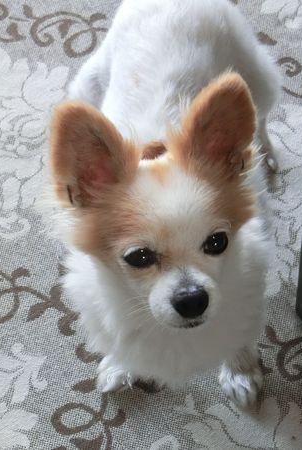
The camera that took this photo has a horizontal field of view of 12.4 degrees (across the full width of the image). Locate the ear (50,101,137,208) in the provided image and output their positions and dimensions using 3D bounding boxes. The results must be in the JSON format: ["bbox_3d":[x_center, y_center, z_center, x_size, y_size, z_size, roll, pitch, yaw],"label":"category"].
[{"bbox_3d":[-0.040,-0.049,0.957,0.054,0.032,0.068,-16,102,7],"label":"ear"}]

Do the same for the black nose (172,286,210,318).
[{"bbox_3d":[0.026,0.050,0.907,0.023,0.016,0.014,-13,27,-4],"label":"black nose"}]

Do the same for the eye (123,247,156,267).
[{"bbox_3d":[-0.007,0.023,0.934,0.021,0.013,0.011,-8,27,5],"label":"eye"}]

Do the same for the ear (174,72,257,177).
[{"bbox_3d":[0.044,-0.069,0.965,0.052,0.032,0.070,4,102,-16],"label":"ear"}]

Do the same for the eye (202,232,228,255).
[{"bbox_3d":[0.043,0.013,0.938,0.018,0.015,0.011,-17,28,-11],"label":"eye"}]

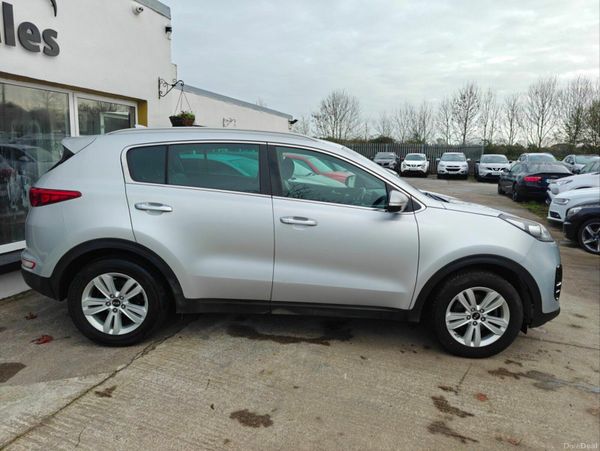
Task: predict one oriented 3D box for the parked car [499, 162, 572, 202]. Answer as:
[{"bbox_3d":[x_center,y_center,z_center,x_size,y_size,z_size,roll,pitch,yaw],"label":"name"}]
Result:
[{"bbox_3d":[8.719,-1.673,15.366,1.850,1.400,4.700,5,11,15],"label":"parked car"}]

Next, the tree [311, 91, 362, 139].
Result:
[{"bbox_3d":[4.241,-11.878,50.677,5.754,8.752,5.754,2,10,0],"label":"tree"}]

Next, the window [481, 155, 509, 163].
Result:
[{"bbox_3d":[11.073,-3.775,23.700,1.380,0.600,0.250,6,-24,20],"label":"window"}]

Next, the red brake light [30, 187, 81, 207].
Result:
[{"bbox_3d":[-1.794,-0.203,3.040,0.460,0.150,0.280,2,10,-1],"label":"red brake light"}]

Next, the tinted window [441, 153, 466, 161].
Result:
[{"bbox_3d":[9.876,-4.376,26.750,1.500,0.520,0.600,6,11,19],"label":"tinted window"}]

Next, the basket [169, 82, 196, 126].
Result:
[{"bbox_3d":[-1.720,-1.749,6.120,0.390,0.630,0.390,5,11,16],"label":"basket"}]

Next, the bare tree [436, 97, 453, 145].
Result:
[{"bbox_3d":[15.909,-10.008,45.792,1.710,8.040,1.710,6,11,16],"label":"bare tree"}]

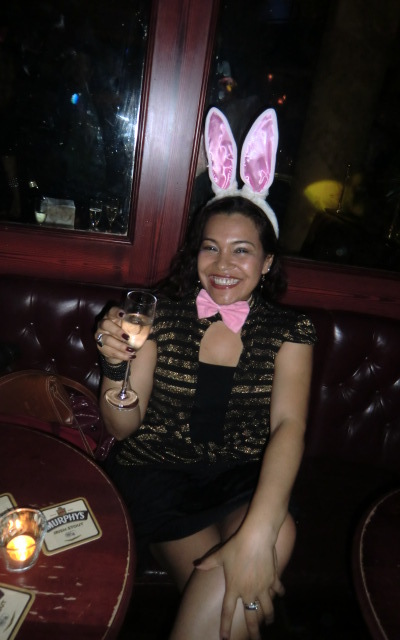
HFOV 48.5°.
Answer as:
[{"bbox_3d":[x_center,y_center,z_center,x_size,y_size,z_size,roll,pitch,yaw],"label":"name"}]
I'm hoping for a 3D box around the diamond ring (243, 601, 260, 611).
[{"bbox_3d":[0.075,0.417,0.650,0.021,0.007,0.023,-6,-9,-9],"label":"diamond ring"}]

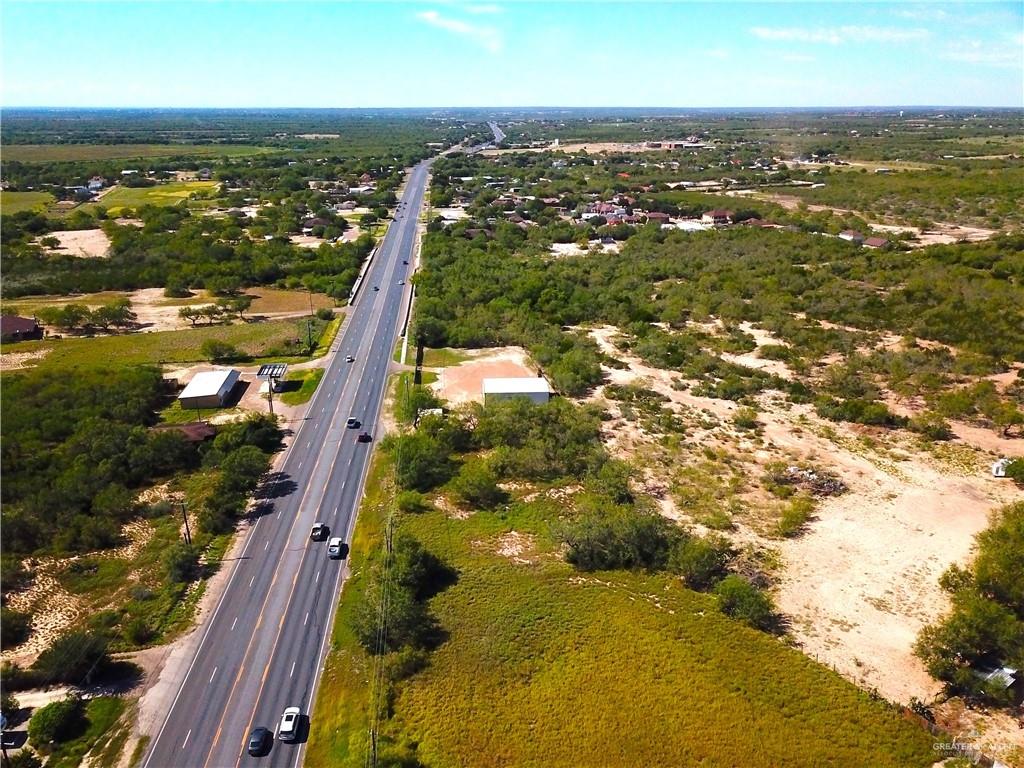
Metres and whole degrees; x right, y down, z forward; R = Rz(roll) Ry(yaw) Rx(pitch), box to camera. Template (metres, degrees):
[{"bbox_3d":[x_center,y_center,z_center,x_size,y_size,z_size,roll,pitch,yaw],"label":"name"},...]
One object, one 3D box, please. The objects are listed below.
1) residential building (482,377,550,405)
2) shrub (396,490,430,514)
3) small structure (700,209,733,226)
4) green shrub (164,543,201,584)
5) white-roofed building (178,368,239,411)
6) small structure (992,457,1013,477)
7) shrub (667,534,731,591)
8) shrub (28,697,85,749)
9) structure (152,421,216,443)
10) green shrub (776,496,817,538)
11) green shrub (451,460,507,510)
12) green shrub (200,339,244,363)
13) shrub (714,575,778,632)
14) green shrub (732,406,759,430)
[{"bbox_3d":[1.110,2.670,222.500,18.200,5.500,12.700,-2,20,-4],"label":"residential building"},{"bbox_3d":[-20.600,24.700,160.600,6.400,3.800,6.000,-2,20,-7],"label":"shrub"},{"bbox_3d":[147.020,-118.290,547.580,16.500,8.300,13.000,-7,21,-19],"label":"small structure"},{"bbox_3d":[-58.500,31.600,136.000,6.500,6.400,6.400,-8,21,-22],"label":"green shrub"},{"bbox_3d":[-86.760,1.150,222.700,12.900,4.300,21.810,-3,20,-7],"label":"white-roofed building"},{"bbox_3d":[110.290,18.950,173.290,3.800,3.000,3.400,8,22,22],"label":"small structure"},{"bbox_3d":[32.330,31.300,134.040,9.600,5.600,9.000,0,20,0],"label":"shrub"},{"bbox_3d":[-58.960,43.780,99.120,6.400,4.000,6.100,0,20,0],"label":"shrub"},{"bbox_3d":[-82.800,12.930,194.450,14.800,4.300,11.000,-2,20,-4],"label":"structure"},{"bbox_3d":[56.120,26.320,151.700,6.800,3.500,7.500,0,20,0],"label":"green shrub"},{"bbox_3d":[-7.900,20.900,162.300,10.000,8.800,9.500,-1,20,-3],"label":"green shrub"},{"bbox_3d":[-97.050,-10.860,256.060,13.000,5.500,11.000,0,20,0],"label":"green shrub"},{"bbox_3d":[37.500,35.000,124.900,8.700,6.800,8.500,6,20,16],"label":"shrub"},{"bbox_3d":[61.800,9.100,203.200,6.400,5.300,6.400,6,20,16],"label":"green shrub"}]

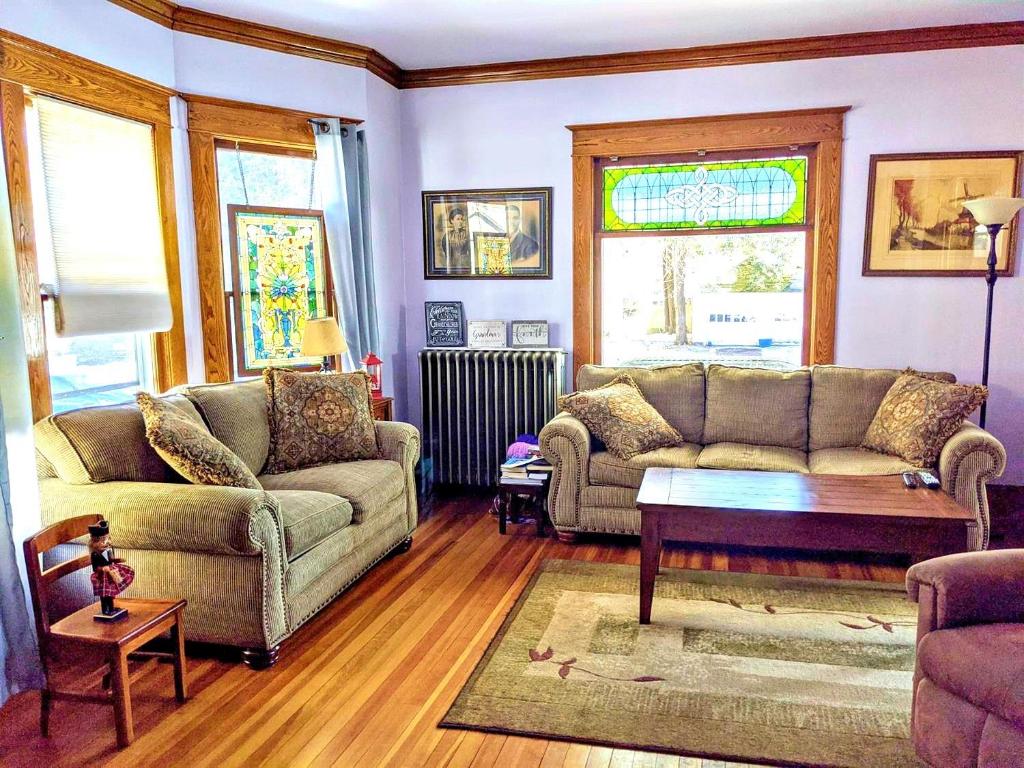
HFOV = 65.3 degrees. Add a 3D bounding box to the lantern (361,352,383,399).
[{"bbox_3d":[-0.807,-0.042,4.659,0.110,0.275,0.110,-5,9,-28],"label":"lantern"}]

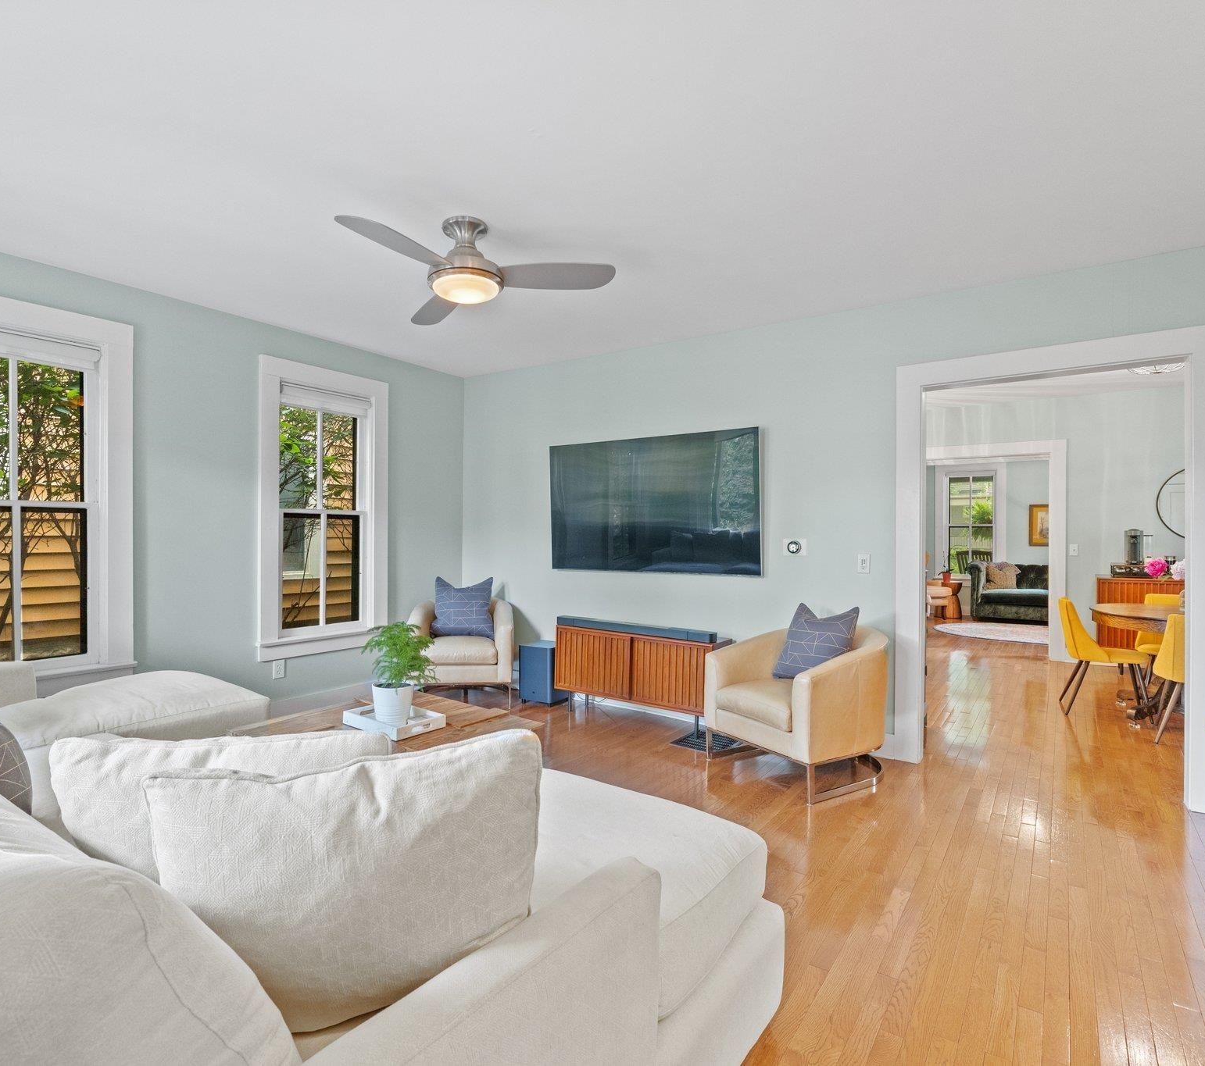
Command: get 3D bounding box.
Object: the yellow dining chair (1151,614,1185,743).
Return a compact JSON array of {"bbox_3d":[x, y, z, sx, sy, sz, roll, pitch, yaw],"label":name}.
[{"bbox_3d":[3.881,0.917,4.328,0.490,0.830,0.550,0,0,35],"label":"yellow dining chair"}]

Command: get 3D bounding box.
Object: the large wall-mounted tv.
[{"bbox_3d":[0.321,-0.200,4.785,1.680,0.955,0.050,0,2,33],"label":"large wall-mounted tv"}]

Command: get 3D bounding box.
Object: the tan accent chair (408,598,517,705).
[{"bbox_3d":[-1.091,0.945,5.321,0.770,0.780,0.730,0,0,-5],"label":"tan accent chair"}]

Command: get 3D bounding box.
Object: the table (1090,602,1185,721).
[{"bbox_3d":[4.299,0.951,4.791,1.280,0.760,1.280,0,0,33],"label":"table"}]

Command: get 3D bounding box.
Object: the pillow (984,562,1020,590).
[{"bbox_3d":[5.994,0.662,10.001,0.430,0.420,0.160,0,-15,22],"label":"pillow"}]

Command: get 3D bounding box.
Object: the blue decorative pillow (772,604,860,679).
[{"bbox_3d":[1.184,0.632,3.714,0.150,0.460,0.450,31,-15,-27],"label":"blue decorative pillow"}]

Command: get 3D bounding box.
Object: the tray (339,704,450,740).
[{"bbox_3d":[-0.924,0.833,2.964,0.400,0.050,0.255,0,0,38],"label":"tray"}]

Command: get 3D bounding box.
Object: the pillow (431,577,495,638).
[{"bbox_3d":[-1.100,0.600,5.270,0.480,0.470,0.150,0,-14,-5],"label":"pillow"}]

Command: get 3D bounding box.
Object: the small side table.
[{"bbox_3d":[5.464,1.061,10.506,0.420,0.530,0.420,0,0,33],"label":"small side table"}]

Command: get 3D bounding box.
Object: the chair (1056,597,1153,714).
[{"bbox_3d":[3.763,0.906,5.000,0.560,0.850,0.500,0,0,32],"label":"chair"}]

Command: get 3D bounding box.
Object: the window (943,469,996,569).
[{"bbox_3d":[5.876,-0.192,10.658,0.745,1.720,0.120,0,0,33],"label":"window"}]

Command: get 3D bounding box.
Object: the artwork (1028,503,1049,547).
[{"bbox_3d":[6.927,-0.113,10.333,0.520,0.650,0.040,0,0,33],"label":"artwork"}]

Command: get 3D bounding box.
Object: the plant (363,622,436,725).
[{"bbox_3d":[-0.904,0.618,2.976,0.310,0.460,0.300,0,0,0],"label":"plant"}]

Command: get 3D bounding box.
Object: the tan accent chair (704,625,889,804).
[{"bbox_3d":[1.124,0.922,3.677,0.780,0.755,0.750,0,0,-31],"label":"tan accent chair"}]

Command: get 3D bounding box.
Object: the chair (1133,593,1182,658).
[{"bbox_3d":[4.367,0.896,5.116,0.490,0.830,0.580,0,0,33],"label":"chair"}]

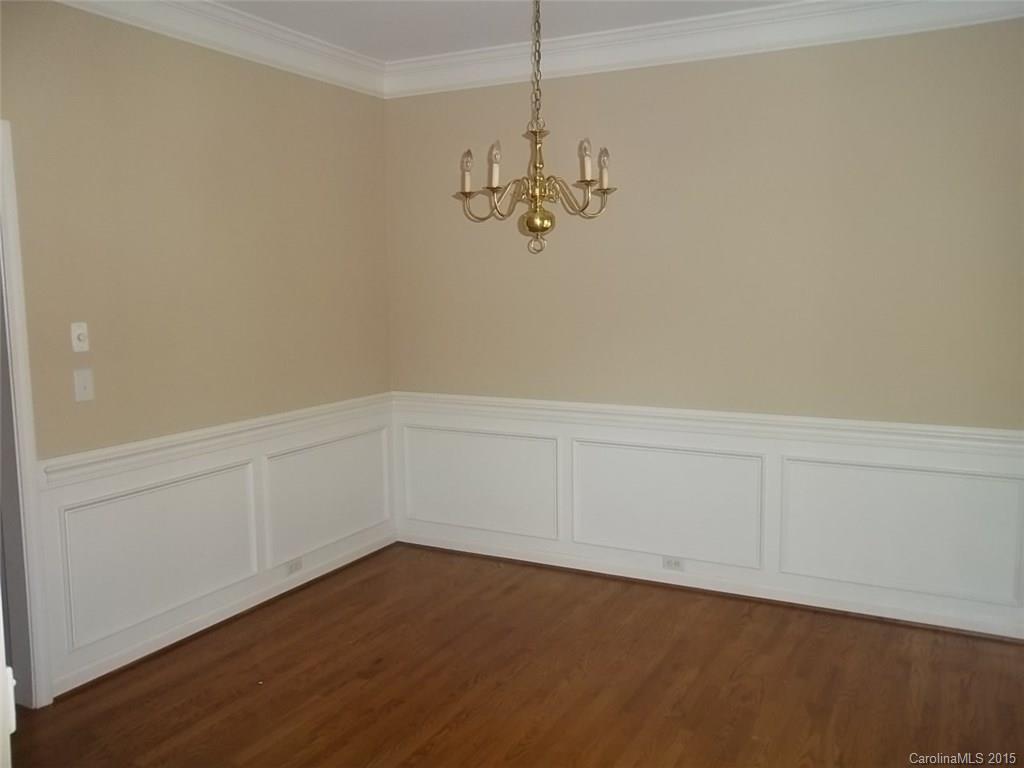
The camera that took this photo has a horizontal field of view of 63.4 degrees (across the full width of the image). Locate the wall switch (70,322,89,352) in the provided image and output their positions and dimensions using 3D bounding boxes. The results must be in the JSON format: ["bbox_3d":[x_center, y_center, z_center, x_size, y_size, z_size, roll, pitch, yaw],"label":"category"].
[{"bbox_3d":[-1.665,-0.180,3.210,0.024,0.115,0.070,3,7,28],"label":"wall switch"}]

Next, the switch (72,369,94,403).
[{"bbox_3d":[-1.664,0.006,3.235,0.018,0.123,0.078,3,7,28],"label":"switch"}]

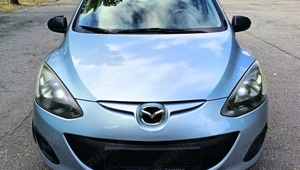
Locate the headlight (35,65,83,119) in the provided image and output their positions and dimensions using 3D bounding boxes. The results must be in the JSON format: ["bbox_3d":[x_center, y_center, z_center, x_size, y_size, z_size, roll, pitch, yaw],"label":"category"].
[{"bbox_3d":[-0.609,0.022,1.875,0.335,0.285,0.420,0,21,-1],"label":"headlight"}]

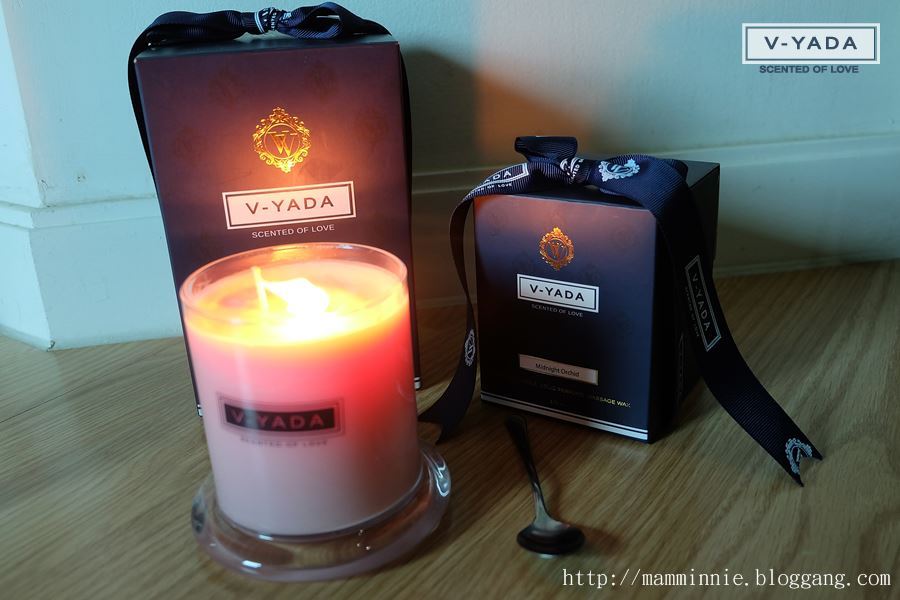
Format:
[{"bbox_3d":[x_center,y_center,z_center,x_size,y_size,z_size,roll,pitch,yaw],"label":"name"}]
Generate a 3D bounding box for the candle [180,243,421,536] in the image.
[{"bbox_3d":[-0.056,0.032,0.329,0.084,0.088,0.084,-2,22,4],"label":"candle"}]

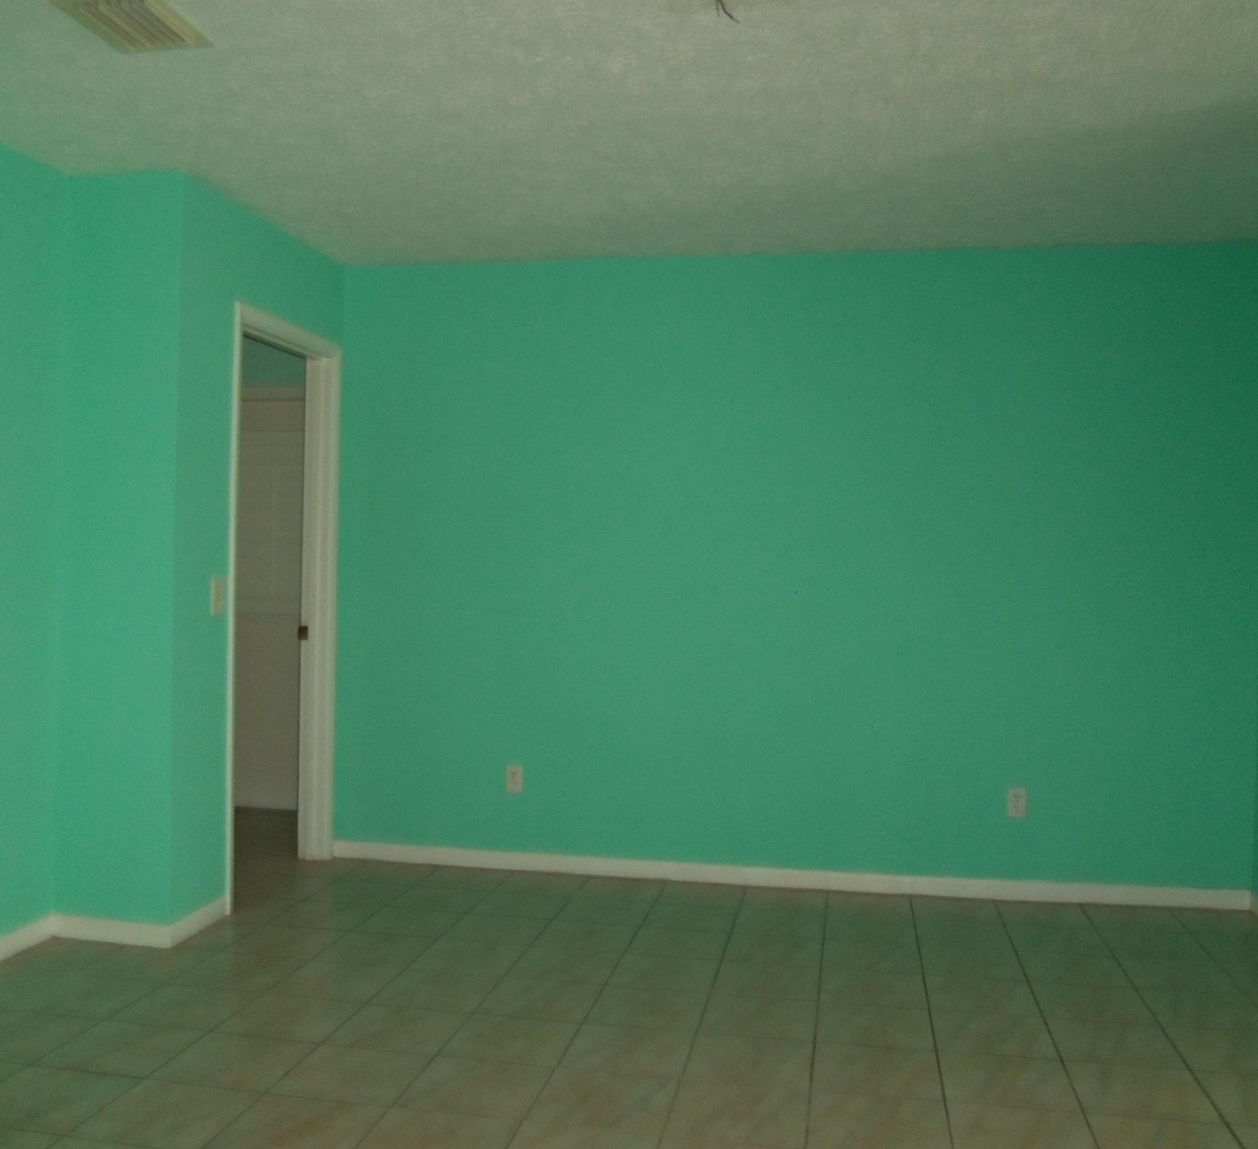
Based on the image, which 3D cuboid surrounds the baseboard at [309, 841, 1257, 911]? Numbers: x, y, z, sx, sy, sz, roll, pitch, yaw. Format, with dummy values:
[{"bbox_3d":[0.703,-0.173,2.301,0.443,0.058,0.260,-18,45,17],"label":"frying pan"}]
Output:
[{"bbox_3d":[0.532,1.163,4.802,3.539,0.075,0.017,1,0,10],"label":"baseboard"}]

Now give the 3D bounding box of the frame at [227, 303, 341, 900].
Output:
[{"bbox_3d":[-1.334,0.117,4.680,0.140,2.100,0.895,1,0,10],"label":"frame"}]

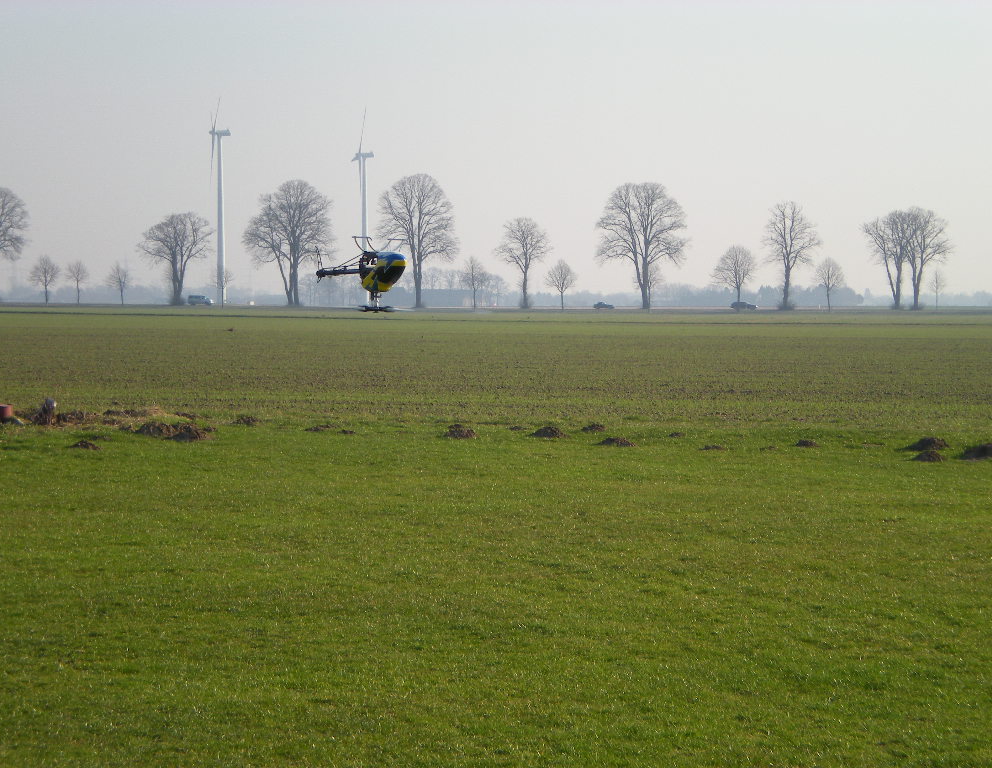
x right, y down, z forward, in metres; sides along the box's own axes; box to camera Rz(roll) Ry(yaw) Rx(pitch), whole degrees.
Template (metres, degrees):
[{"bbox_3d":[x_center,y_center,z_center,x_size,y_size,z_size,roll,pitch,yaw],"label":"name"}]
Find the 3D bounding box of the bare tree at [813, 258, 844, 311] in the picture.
[{"bbox_3d":[59.640,-17.820,604.000,5.550,9.670,5.390,0,1,0],"label":"bare tree"}]

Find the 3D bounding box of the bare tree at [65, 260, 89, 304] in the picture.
[{"bbox_3d":[-82.050,-19.860,660.000,4.600,8.610,4.460,0,1,0],"label":"bare tree"}]

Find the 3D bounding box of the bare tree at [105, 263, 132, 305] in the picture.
[{"bbox_3d":[-73.660,-19.560,658.000,5.070,8.290,4.920,0,1,0],"label":"bare tree"}]

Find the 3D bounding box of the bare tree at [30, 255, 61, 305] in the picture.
[{"bbox_3d":[-88.530,-20.510,662.000,6.090,9.820,5.900,0,1,0],"label":"bare tree"}]

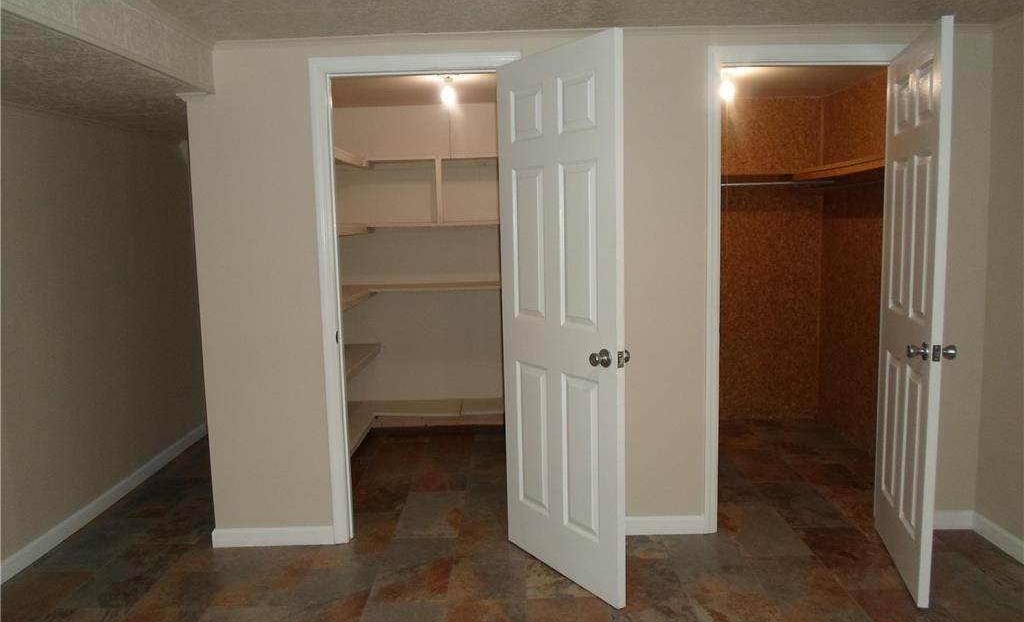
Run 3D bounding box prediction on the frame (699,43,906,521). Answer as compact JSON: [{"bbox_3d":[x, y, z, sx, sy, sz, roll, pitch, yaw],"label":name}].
[{"bbox_3d":[1.288,-0.064,3.282,0.882,2.138,0.111,-1,6,0],"label":"frame"}]

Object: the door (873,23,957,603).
[{"bbox_3d":[1.549,0.008,2.896,0.042,2.042,0.749,0,7,15],"label":"door"}]

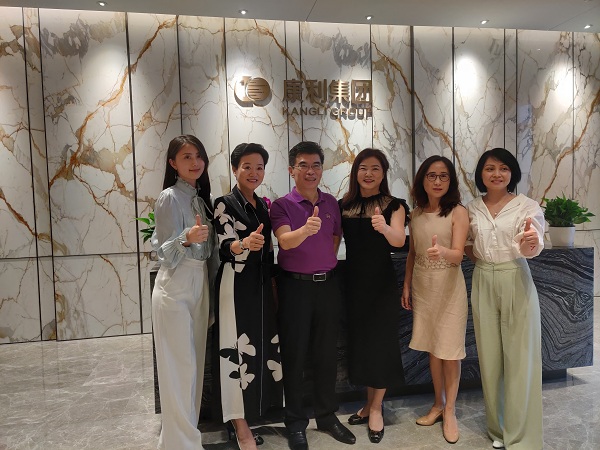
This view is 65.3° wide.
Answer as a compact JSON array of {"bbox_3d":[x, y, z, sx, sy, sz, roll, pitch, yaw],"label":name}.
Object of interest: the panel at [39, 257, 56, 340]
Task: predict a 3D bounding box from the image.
[{"bbox_3d":[-2.627,0.769,4.878,0.141,0.869,0.030,-2,3,-11],"label":"panel"}]

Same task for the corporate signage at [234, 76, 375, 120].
[{"bbox_3d":[0.057,-1.408,5.213,1.554,0.439,0.060,-2,3,-11],"label":"corporate signage"}]

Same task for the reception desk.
[{"bbox_3d":[0.538,0.687,3.335,2.957,0.979,0.700,-2,3,-11],"label":"reception desk"}]

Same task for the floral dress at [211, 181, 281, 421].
[{"bbox_3d":[-0.277,0.450,2.609,0.410,1.300,0.310,-3,3,-18],"label":"floral dress"}]

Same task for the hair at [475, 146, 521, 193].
[{"bbox_3d":[1.064,-0.297,2.508,0.247,0.239,0.240,-1,3,20],"label":"hair"}]

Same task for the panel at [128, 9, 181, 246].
[{"bbox_3d":[-1.519,-0.967,5.006,0.510,2.502,0.030,-2,3,-11],"label":"panel"}]

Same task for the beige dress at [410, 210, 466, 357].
[{"bbox_3d":[0.820,0.337,2.790,0.330,0.885,0.260,0,3,22],"label":"beige dress"}]

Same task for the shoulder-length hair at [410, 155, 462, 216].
[{"bbox_3d":[0.771,-0.225,2.663,0.273,0.342,0.250,-1,3,14],"label":"shoulder-length hair"}]

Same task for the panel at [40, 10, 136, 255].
[{"bbox_3d":[-2.171,-0.934,4.844,0.832,2.505,0.040,-2,3,-11],"label":"panel"}]

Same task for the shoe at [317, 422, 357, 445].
[{"bbox_3d":[0.217,1.182,2.774,0.105,0.110,0.285,-4,4,-39],"label":"shoe"}]

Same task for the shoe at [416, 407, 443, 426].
[{"bbox_3d":[0.811,1.134,2.855,0.235,0.120,0.085,-4,4,-35],"label":"shoe"}]

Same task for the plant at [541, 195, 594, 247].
[{"bbox_3d":[1.998,-0.034,3.495,0.370,0.385,0.350,0,4,30],"label":"plant"}]

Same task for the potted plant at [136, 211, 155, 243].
[{"bbox_3d":[-0.829,0.058,2.906,0.380,0.400,0.380,-2,3,-11],"label":"potted plant"}]

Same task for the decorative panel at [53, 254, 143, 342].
[{"bbox_3d":[-2.140,0.751,4.970,0.852,0.869,0.030,-2,3,-11],"label":"decorative panel"}]

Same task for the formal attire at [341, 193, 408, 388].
[{"bbox_3d":[0.452,0.388,2.840,0.400,1.140,0.270,-1,3,13],"label":"formal attire"}]

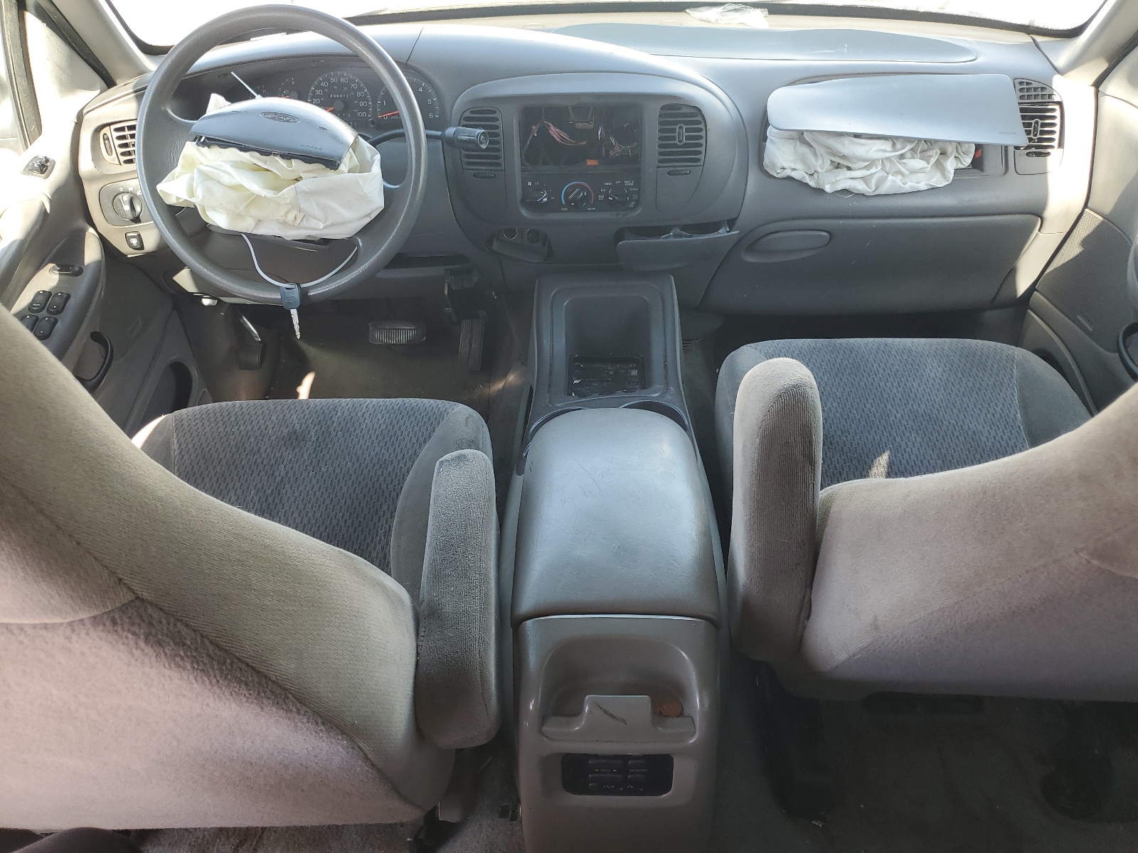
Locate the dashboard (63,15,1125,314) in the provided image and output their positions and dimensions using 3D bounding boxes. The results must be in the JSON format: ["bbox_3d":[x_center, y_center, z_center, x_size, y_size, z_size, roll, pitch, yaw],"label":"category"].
[{"bbox_3d":[0.023,-0.463,1.476,1.520,0.415,0.420,0,35,1],"label":"dashboard"}]

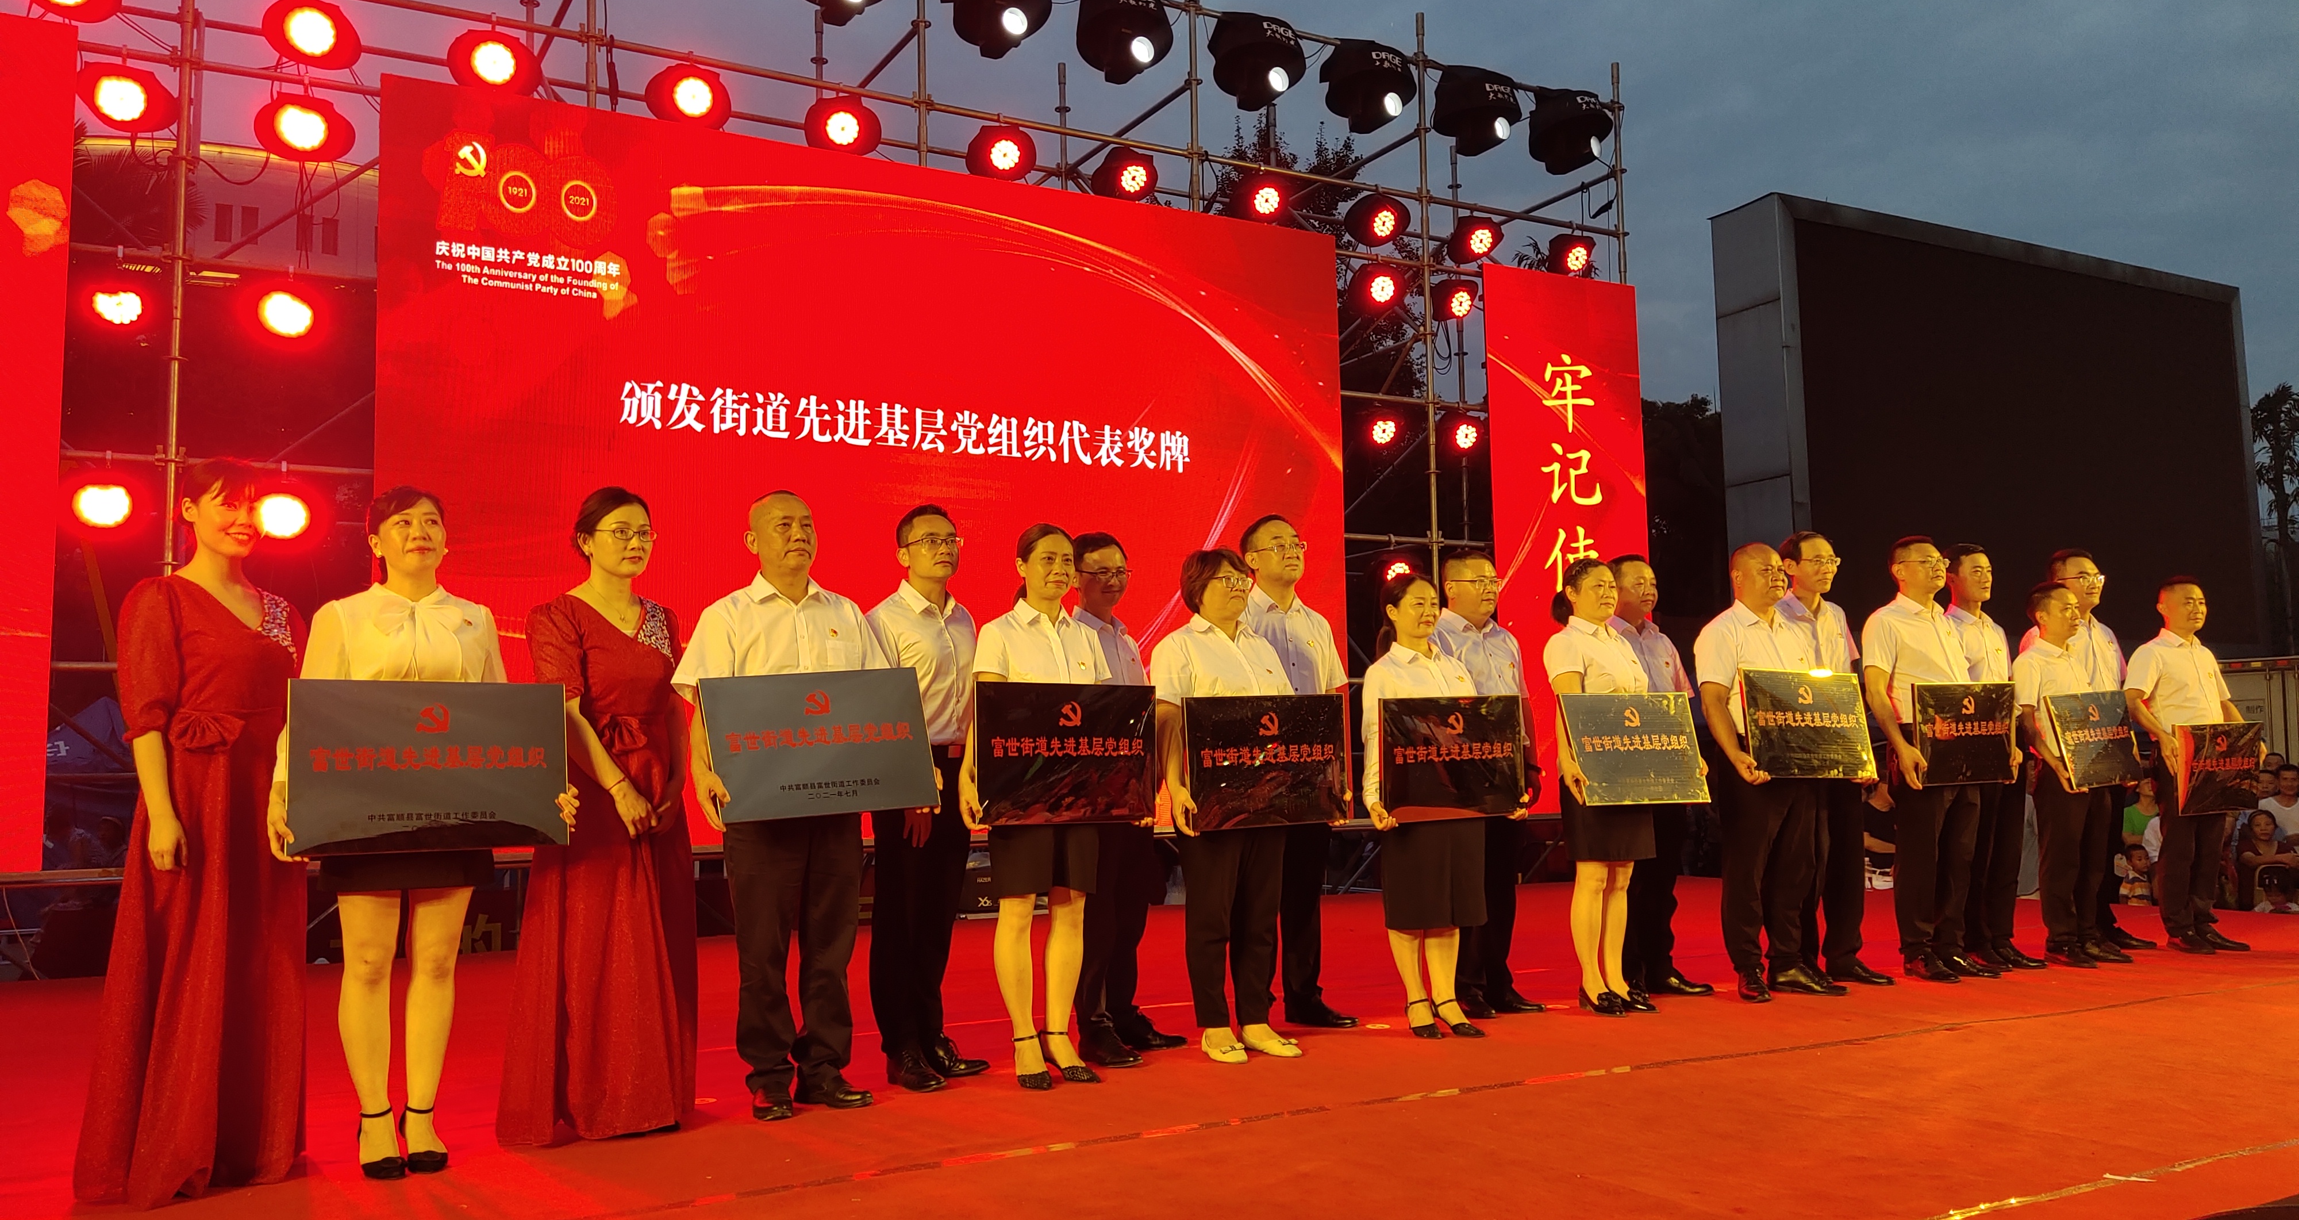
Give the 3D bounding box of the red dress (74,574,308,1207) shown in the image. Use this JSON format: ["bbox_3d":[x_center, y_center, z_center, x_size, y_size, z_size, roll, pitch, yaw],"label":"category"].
[{"bbox_3d":[-2.238,0.632,3.896,0.420,1.390,0.450,-5,-7,39],"label":"red dress"}]

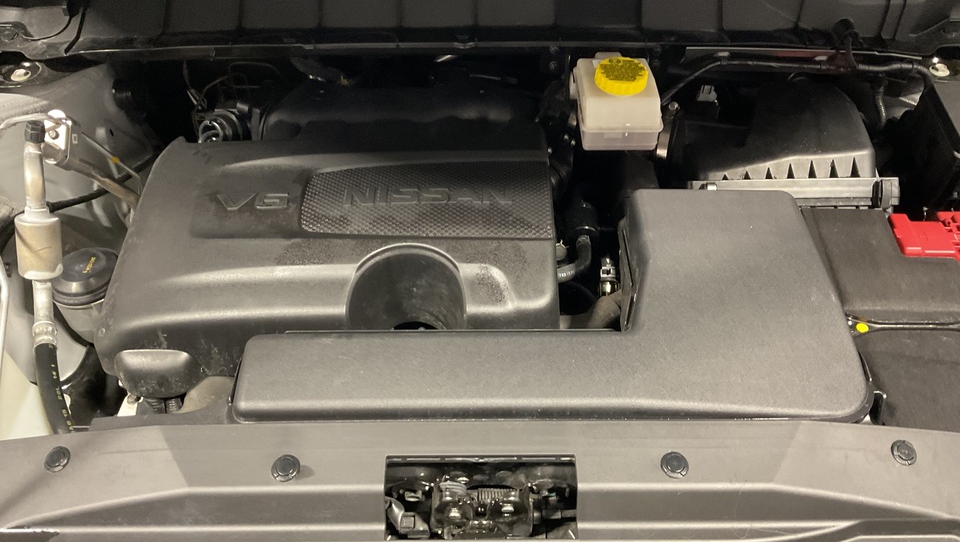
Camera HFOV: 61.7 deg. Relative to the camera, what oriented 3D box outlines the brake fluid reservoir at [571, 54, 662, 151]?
[{"bbox_3d":[0.148,-0.186,0.896,0.092,0.085,0.088,0,45,0],"label":"brake fluid reservoir"}]

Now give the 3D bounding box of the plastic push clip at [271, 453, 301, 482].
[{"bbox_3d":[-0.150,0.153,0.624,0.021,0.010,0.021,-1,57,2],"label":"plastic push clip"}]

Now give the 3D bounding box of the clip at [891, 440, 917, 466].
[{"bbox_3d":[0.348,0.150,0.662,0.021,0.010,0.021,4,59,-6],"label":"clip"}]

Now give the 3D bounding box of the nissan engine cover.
[{"bbox_3d":[-0.141,-0.023,0.826,0.420,0.125,0.280,0,52,0],"label":"nissan engine cover"}]

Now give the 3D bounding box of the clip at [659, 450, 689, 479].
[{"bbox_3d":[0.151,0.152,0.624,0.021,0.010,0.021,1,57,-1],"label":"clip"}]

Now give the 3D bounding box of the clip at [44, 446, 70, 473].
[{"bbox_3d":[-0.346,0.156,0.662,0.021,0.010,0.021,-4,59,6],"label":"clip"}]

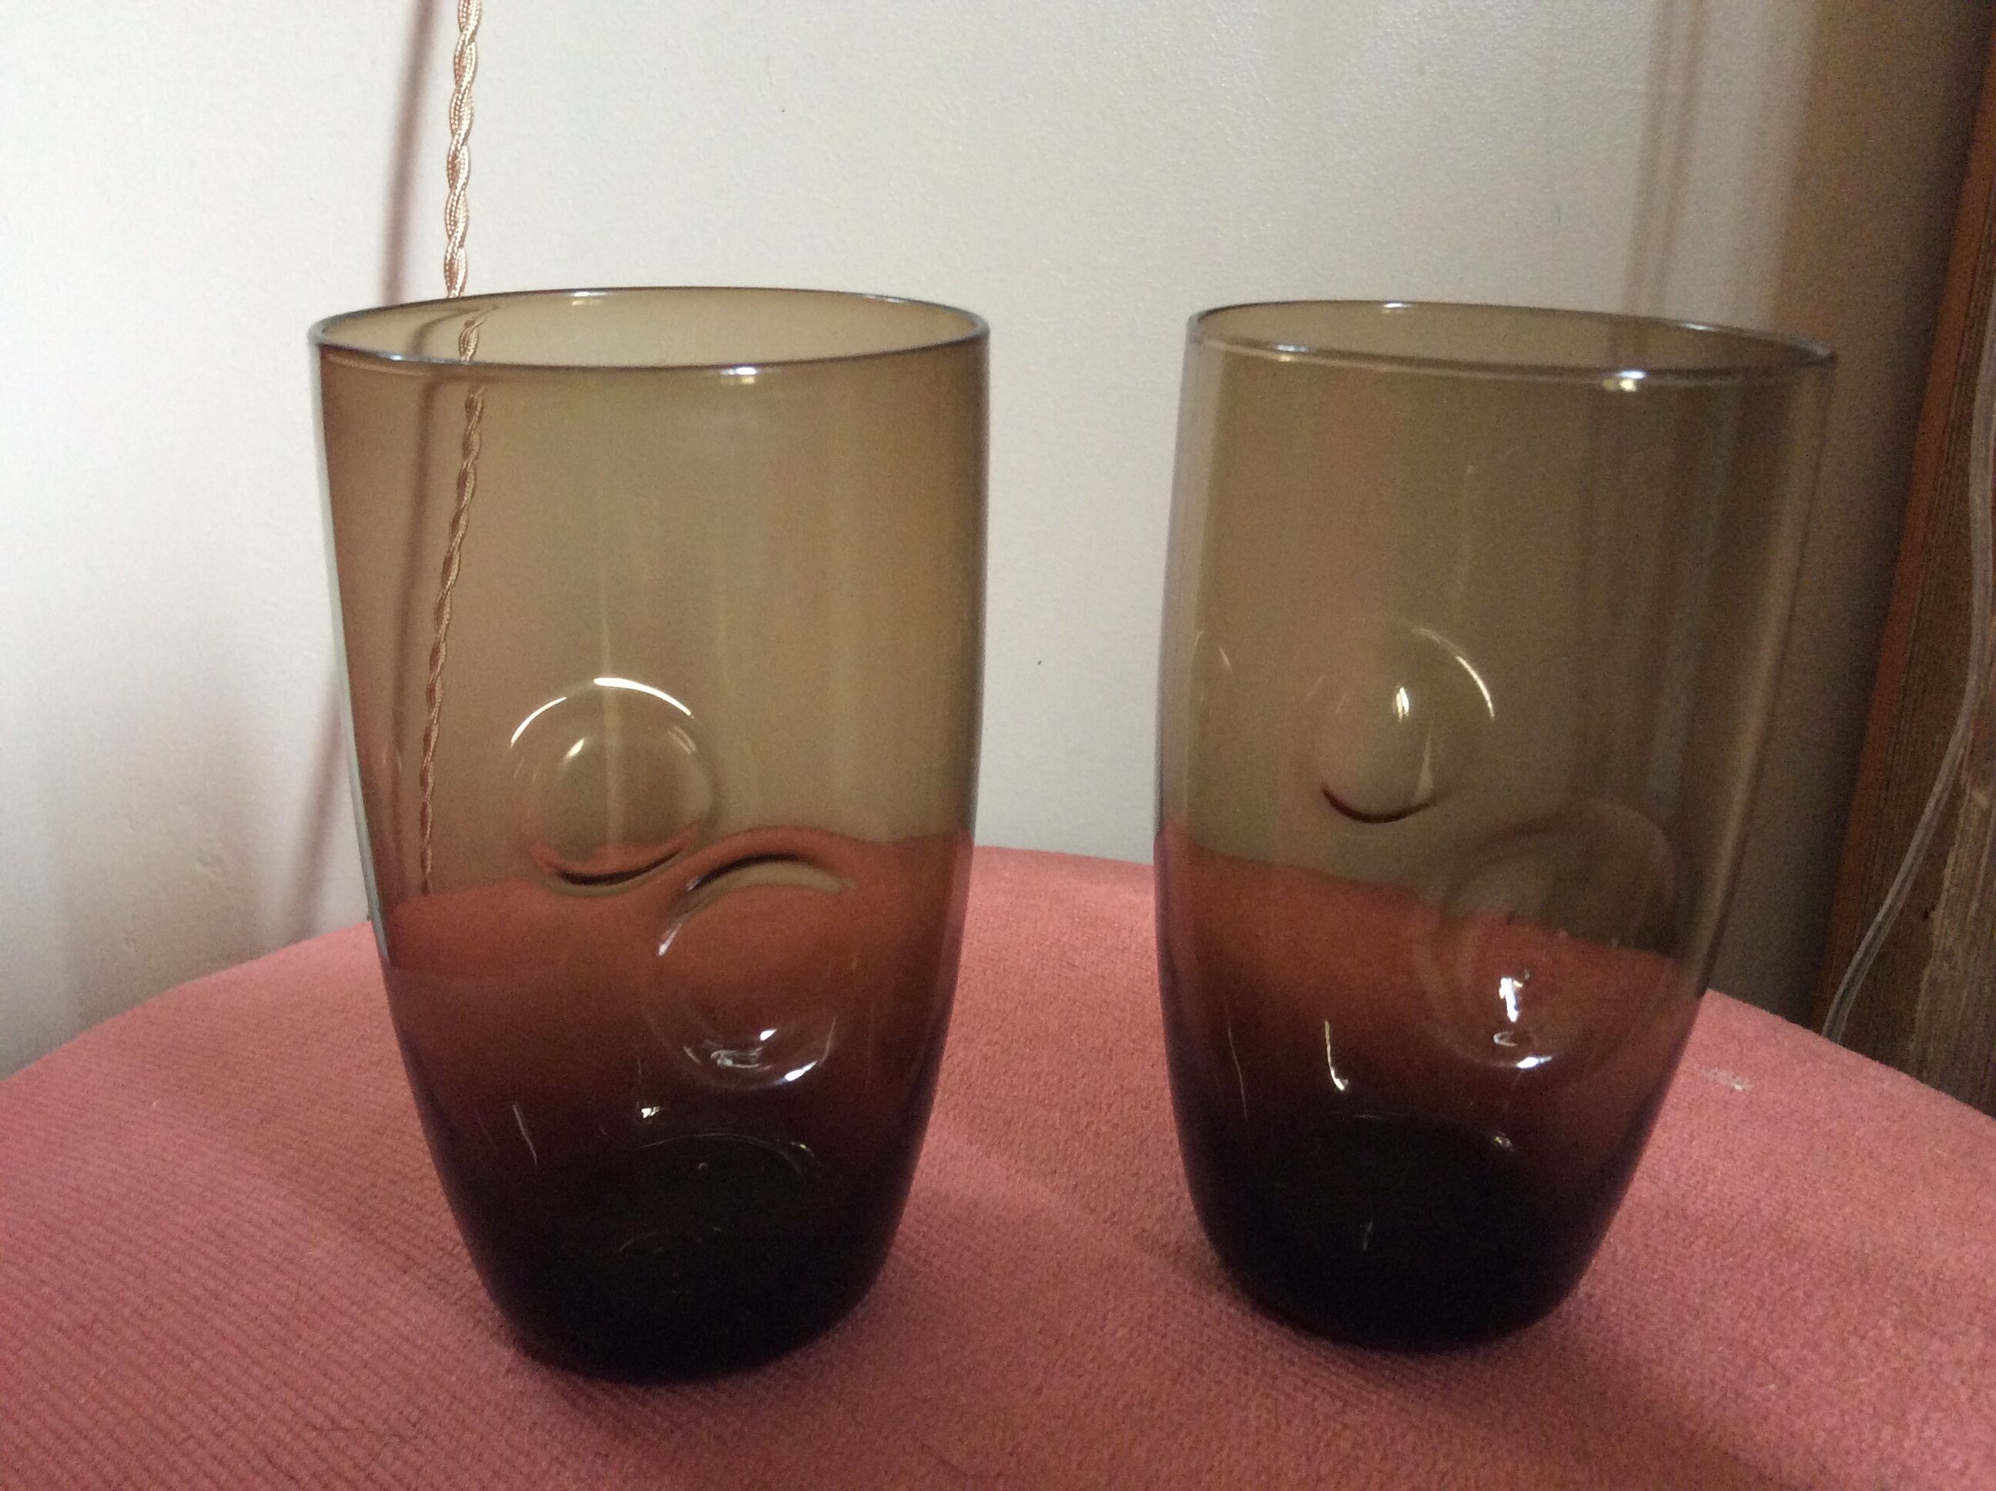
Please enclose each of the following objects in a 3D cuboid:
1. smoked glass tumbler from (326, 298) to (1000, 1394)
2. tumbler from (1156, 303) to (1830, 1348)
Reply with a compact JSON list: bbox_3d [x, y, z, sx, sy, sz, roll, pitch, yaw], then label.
[{"bbox_3d":[-0.041,0.012,0.235,0.082,0.127,0.082,-1,6,0],"label":"smoked glass tumbler"},{"bbox_3d":[0.057,0.012,0.241,0.079,0.127,0.079,5,8,0],"label":"tumbler"}]

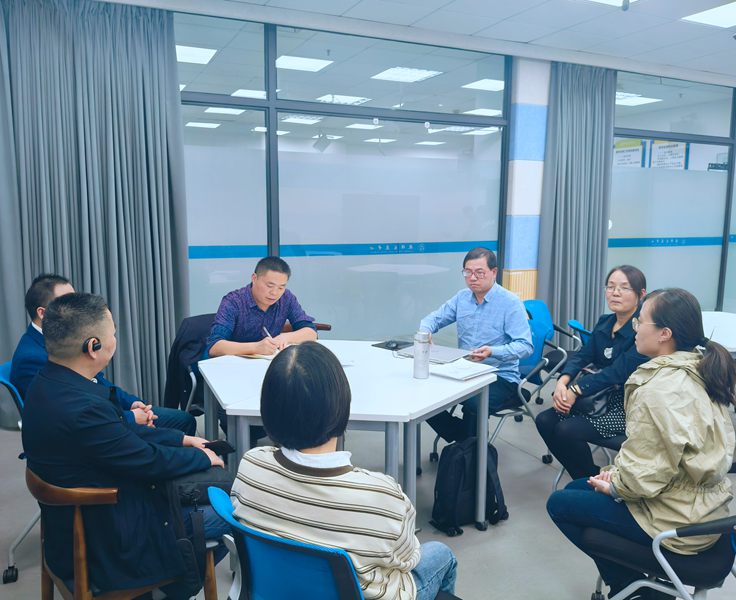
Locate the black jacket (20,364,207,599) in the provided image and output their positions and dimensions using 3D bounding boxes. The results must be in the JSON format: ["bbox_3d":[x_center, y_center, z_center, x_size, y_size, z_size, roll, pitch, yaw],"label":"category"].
[{"bbox_3d":[-0.734,0.485,1.786,0.500,0.620,0.560,8,11,39],"label":"black jacket"}]

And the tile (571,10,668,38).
[{"bbox_3d":[2.029,-2.218,4.810,0.600,0.020,0.600,-3,10,-24],"label":"tile"}]

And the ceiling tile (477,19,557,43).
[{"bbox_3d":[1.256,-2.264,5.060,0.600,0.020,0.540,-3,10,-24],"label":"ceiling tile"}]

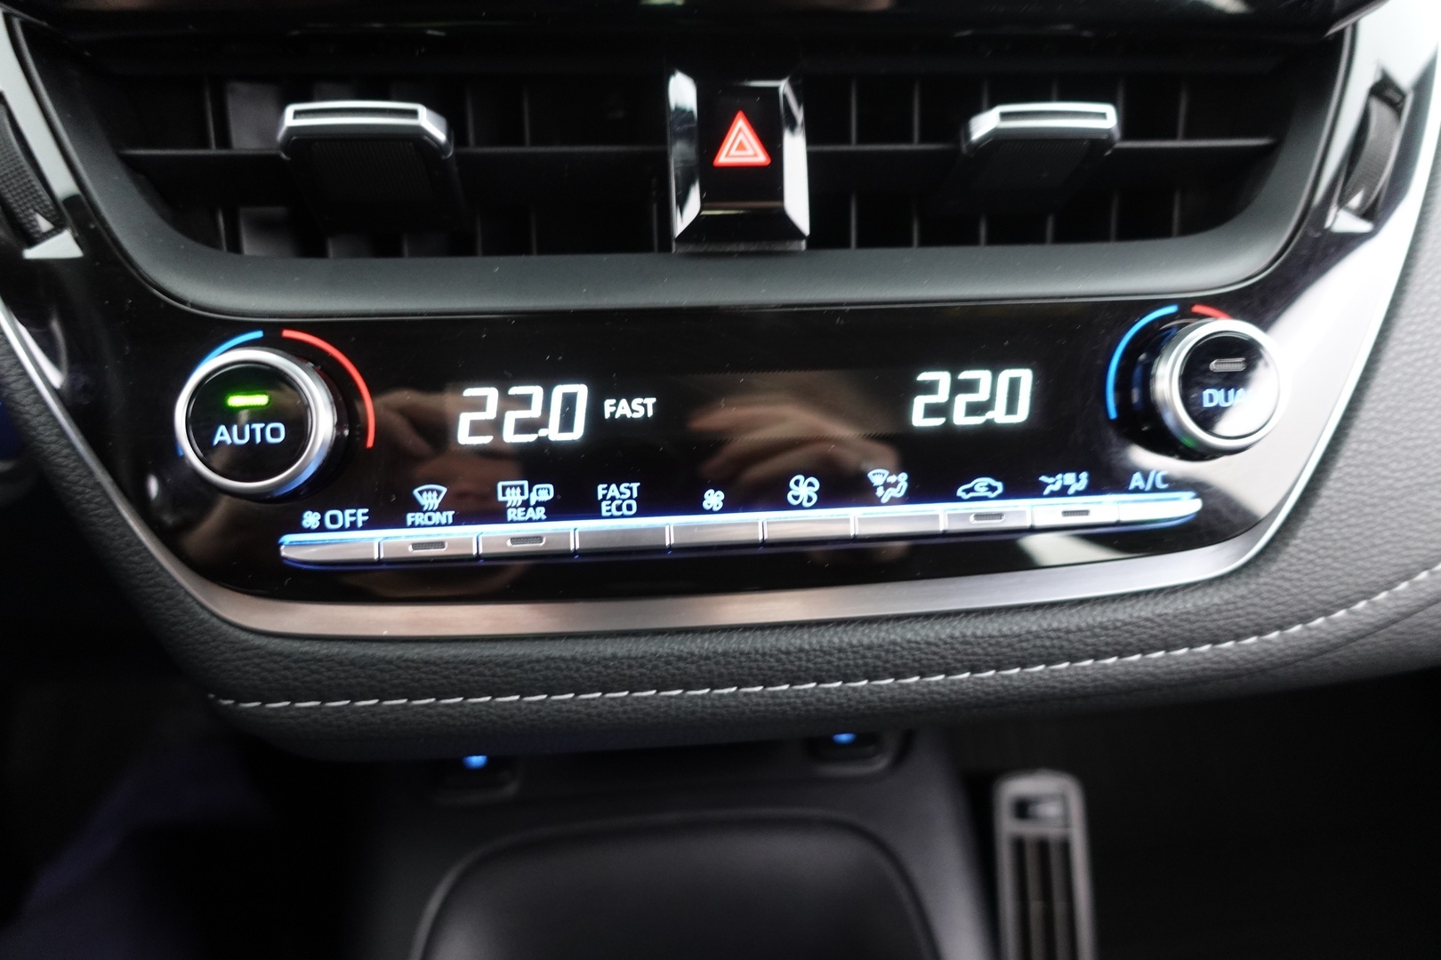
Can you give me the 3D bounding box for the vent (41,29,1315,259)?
[{"bbox_3d":[0.004,-0.088,0.258,0.321,0.054,0.042,-3,5,-7],"label":"vent"}]

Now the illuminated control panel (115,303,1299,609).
[{"bbox_3d":[0.010,-0.008,0.235,0.284,0.074,0.022,-3,5,-7],"label":"illuminated control panel"}]

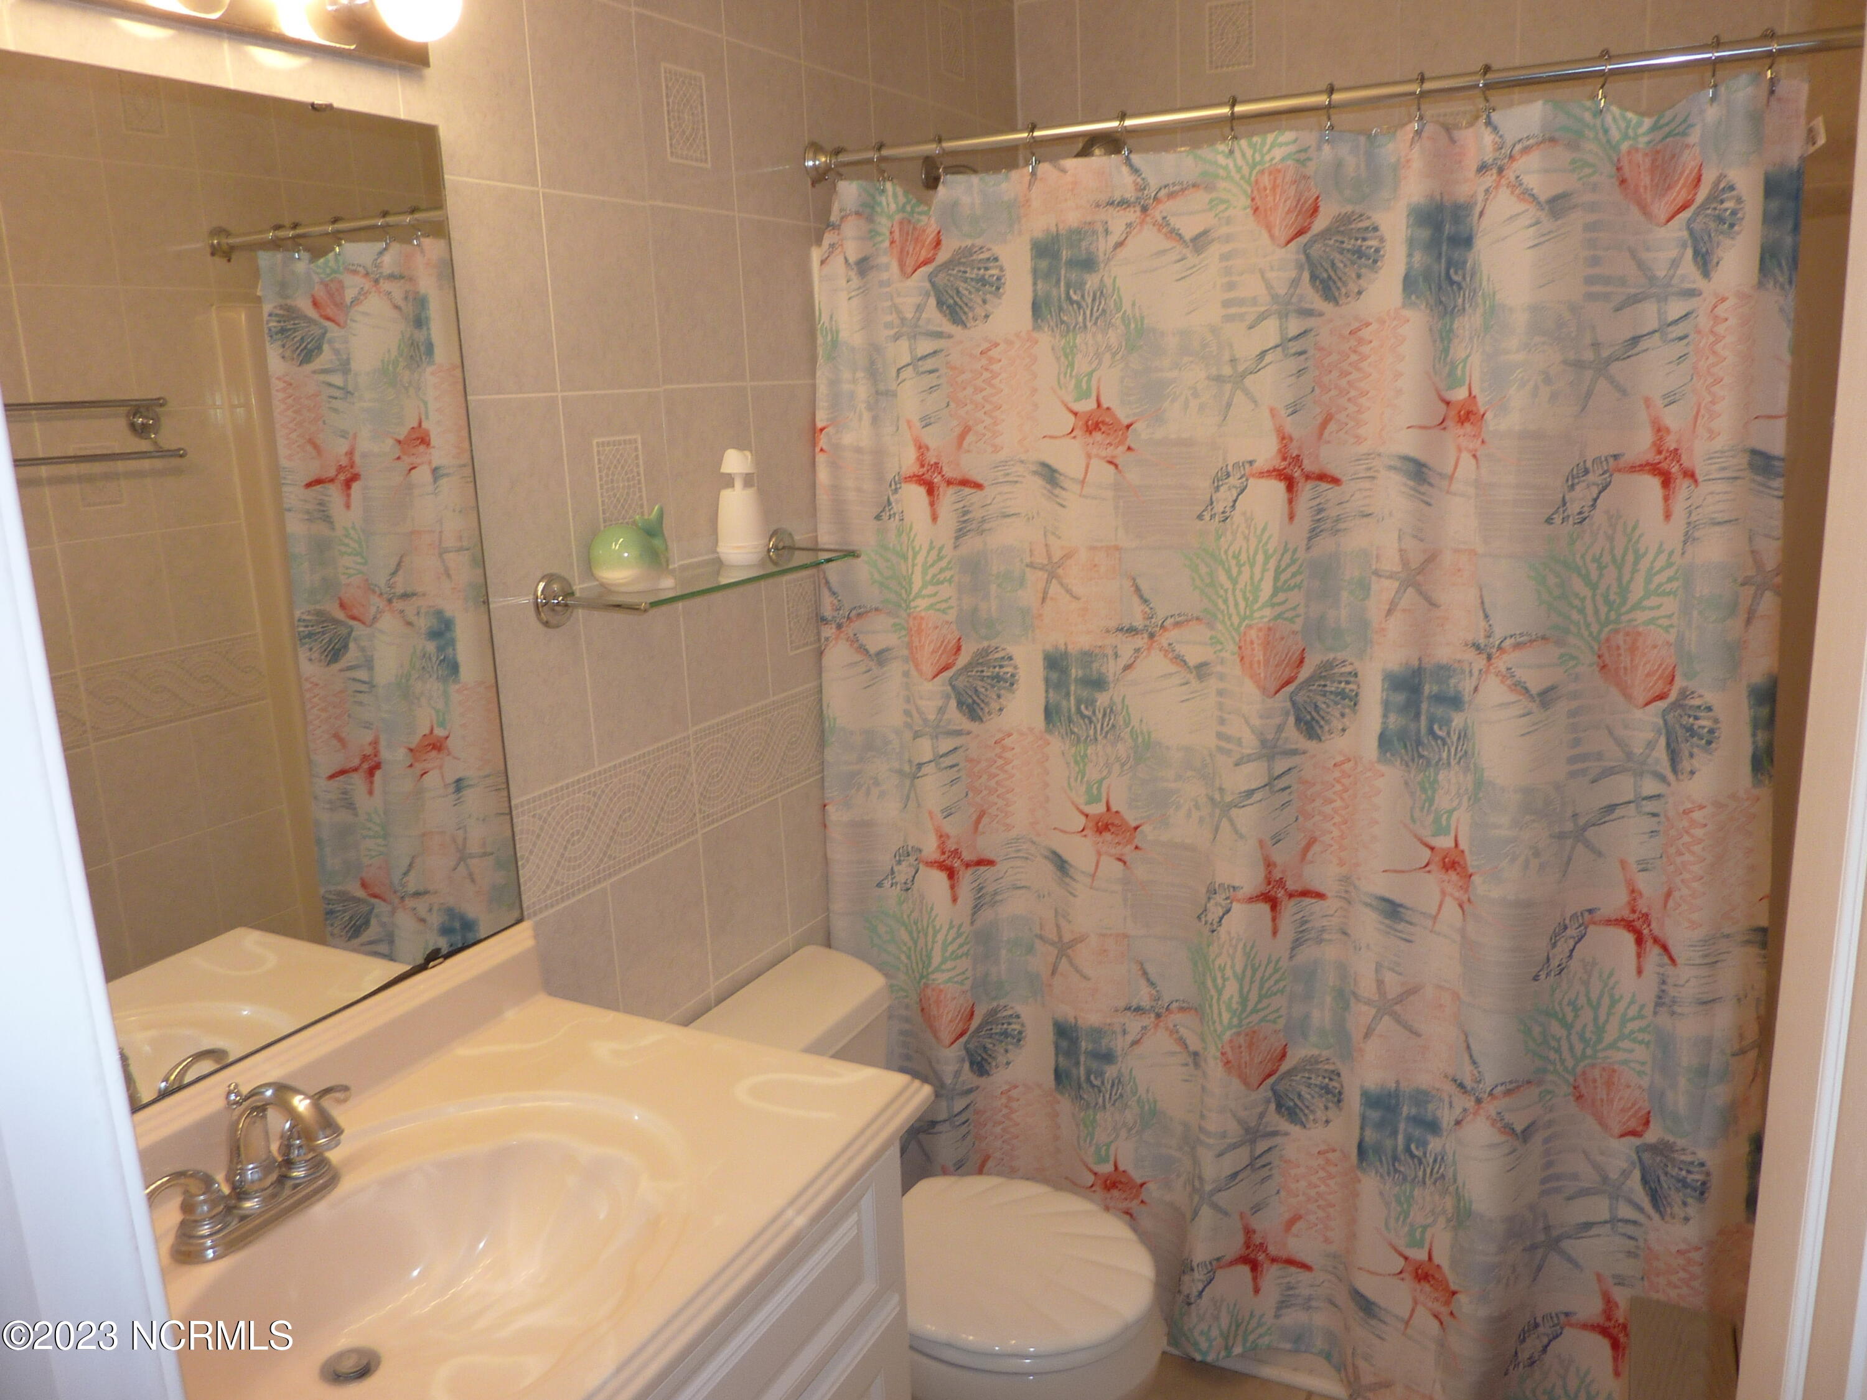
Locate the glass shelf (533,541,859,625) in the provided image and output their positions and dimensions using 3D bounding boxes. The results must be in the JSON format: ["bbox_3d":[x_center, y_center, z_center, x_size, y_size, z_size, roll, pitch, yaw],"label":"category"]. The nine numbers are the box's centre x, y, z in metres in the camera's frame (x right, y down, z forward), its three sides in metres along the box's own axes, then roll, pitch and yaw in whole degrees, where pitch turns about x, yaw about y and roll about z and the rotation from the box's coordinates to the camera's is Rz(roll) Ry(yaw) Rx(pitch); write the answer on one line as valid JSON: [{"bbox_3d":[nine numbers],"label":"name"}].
[{"bbox_3d":[-0.302,-0.177,1.876,0.150,0.064,0.561,5,15,29],"label":"glass shelf"}]

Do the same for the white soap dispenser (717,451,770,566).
[{"bbox_3d":[-0.277,-0.280,1.950,0.073,0.164,0.073,-7,14,-17],"label":"white soap dispenser"}]

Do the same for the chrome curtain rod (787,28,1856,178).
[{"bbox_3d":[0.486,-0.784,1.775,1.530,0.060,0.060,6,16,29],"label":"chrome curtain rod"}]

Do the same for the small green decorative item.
[{"bbox_3d":[-0.392,-0.197,1.760,0.095,0.103,0.107,4,15,26],"label":"small green decorative item"}]

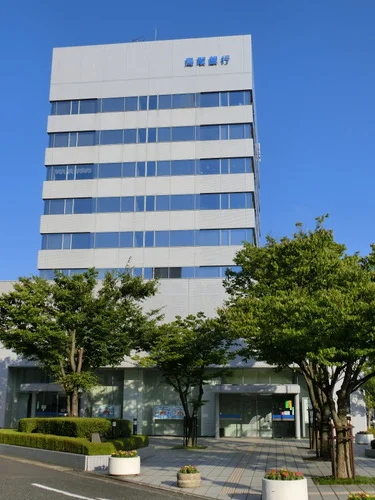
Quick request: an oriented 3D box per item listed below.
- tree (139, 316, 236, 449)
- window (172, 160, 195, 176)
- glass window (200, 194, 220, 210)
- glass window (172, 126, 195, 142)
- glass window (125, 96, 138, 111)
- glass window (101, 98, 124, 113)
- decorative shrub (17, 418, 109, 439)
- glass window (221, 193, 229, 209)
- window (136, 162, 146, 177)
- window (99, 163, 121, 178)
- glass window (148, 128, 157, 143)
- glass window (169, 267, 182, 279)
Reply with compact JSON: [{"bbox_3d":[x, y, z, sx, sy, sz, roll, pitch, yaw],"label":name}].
[{"bbox_3d":[0.019,6.069,30.774,4.400,6.150,4.400,-1,-14,7],"label":"tree"},{"bbox_3d":[-0.388,-7.772,61.689,2.317,1.579,0.120,-1,-15,7],"label":"window"},{"bbox_3d":[2.113,-4.386,59.707,1.845,1.535,0.150,-1,-14,7],"label":"glass window"},{"bbox_3d":[-0.392,-11.045,61.887,2.246,1.532,0.150,-1,-14,8],"label":"glass window"},{"bbox_3d":[-5.480,-14.252,63.395,1.214,1.532,0.150,-1,-14,8],"label":"glass window"},{"bbox_3d":[-7.343,-14.349,64.502,2.200,1.587,0.120,-1,-14,7],"label":"glass window"},{"bbox_3d":[-4.802,7.338,26.363,3.838,0.850,1.900,-1,-14,8],"label":"decorative shrub"},{"bbox_3d":[3.340,-4.337,58.023,0.685,1.411,0.150,-1,-15,8],"label":"glass window"},{"bbox_3d":[-4.401,-7.635,61.610,0.774,1.532,0.150,-1,-14,8],"label":"window"},{"bbox_3d":[-7.381,-7.568,62.014,2.238,1.532,0.150,-1,-14,8],"label":"window"},{"bbox_3d":[-3.400,-11.097,63.136,0.790,1.585,0.120,-1,-14,7],"label":"glass window"},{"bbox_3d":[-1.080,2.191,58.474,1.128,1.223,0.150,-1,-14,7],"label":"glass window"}]

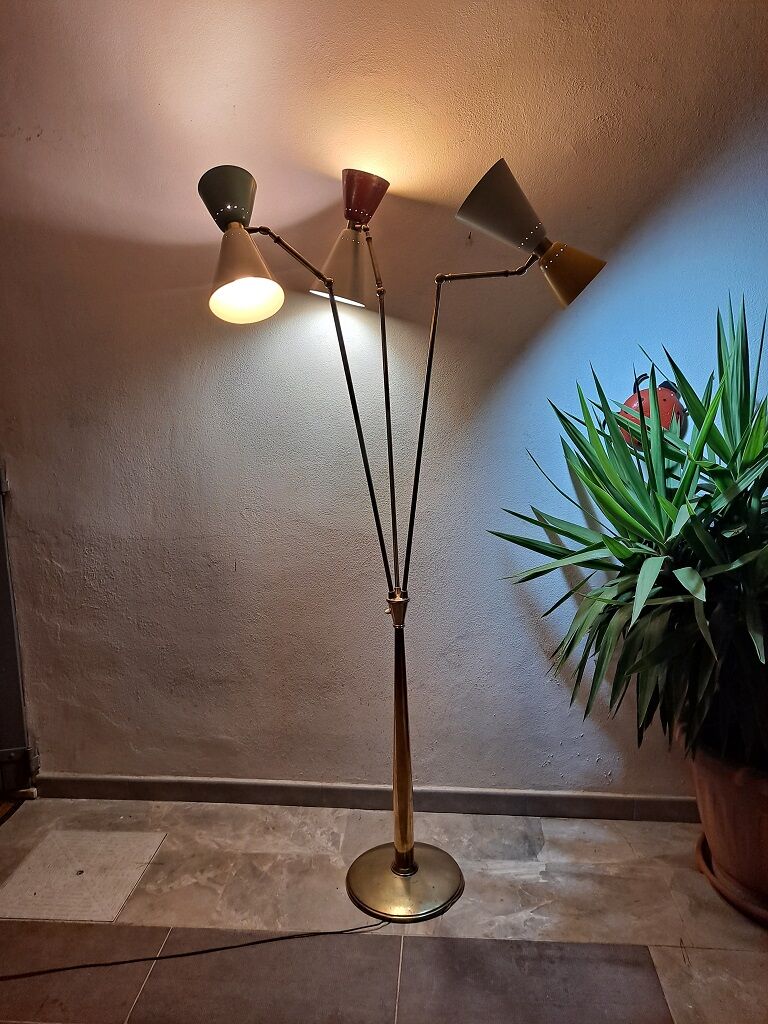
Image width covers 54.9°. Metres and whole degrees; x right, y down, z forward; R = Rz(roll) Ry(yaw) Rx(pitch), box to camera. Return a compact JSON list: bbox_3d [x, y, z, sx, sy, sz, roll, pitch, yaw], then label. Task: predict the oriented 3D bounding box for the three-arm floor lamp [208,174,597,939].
[{"bbox_3d":[0.049,0.099,1.885,0.895,1.895,0.570,-1,11,0],"label":"three-arm floor lamp"}]

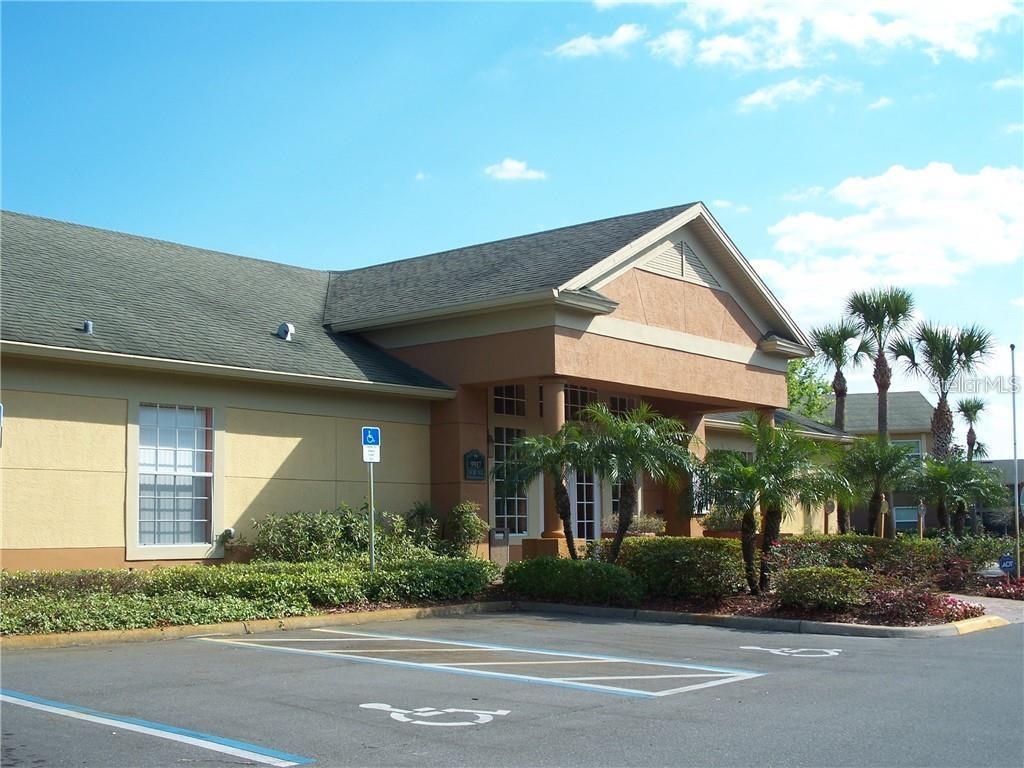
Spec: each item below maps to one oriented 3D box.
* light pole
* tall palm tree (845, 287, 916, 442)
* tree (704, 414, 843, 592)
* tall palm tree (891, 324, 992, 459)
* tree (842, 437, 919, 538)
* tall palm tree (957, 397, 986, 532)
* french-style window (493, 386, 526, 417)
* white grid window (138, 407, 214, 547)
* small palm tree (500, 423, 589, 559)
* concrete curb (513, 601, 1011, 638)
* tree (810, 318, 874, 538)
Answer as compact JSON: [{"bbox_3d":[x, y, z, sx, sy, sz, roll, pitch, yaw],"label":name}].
[{"bbox_3d":[9.588,1.494,24.176,0.110,4.525,0.110,-4,-7,40],"label":"light pole"},{"bbox_3d":[12.736,1.214,43.544,2.491,9.219,2.491,-4,-7,40],"label":"tall palm tree"},{"bbox_3d":[3.857,1.766,18.769,2.050,2.639,2.050,1,-6,0],"label":"tree"},{"bbox_3d":[11.422,1.615,33.681,2.726,6.442,2.726,-4,-7,40],"label":"tall palm tree"},{"bbox_3d":[7.931,2.604,27.354,1.686,2.952,1.686,-4,-7,40],"label":"tree"},{"bbox_3d":[30.232,5.490,83.536,1.981,9.376,1.981,-4,-7,40],"label":"tall palm tree"},{"bbox_3d":[-0.025,0.273,22.028,0.100,0.599,0.922,-4,-7,40],"label":"french-style window"},{"bbox_3d":[-4.408,1.205,16.750,0.100,1.862,1.158,-4,-7,40],"label":"white grid window"},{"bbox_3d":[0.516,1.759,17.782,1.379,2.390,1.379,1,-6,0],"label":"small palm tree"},{"bbox_3d":[3.015,3.017,16.838,6.044,0.150,3.450,-4,-7,40],"label":"concrete curb"},{"bbox_3d":[11.100,1.776,42.610,2.163,7.884,2.163,-4,-7,40],"label":"tree"}]

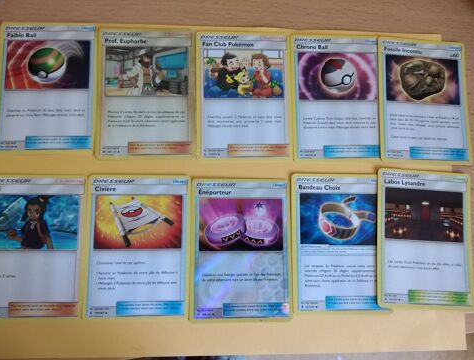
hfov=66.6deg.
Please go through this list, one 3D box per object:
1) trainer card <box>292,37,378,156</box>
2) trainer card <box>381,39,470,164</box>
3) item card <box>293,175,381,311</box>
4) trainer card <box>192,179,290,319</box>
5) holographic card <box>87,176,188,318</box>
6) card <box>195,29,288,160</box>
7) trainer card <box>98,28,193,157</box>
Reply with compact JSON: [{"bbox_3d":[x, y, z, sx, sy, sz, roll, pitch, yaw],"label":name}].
[{"bbox_3d":[0.069,-0.056,0.243,0.063,0.001,0.088,0,83,-4],"label":"trainer card"},{"bbox_3d":[0.128,-0.055,0.246,0.063,0.001,0.088,2,82,-3],"label":"trainer card"},{"bbox_3d":[0.067,0.039,0.230,0.063,0.001,0.088,0,83,-4],"label":"item card"},{"bbox_3d":[0.003,0.043,0.226,0.063,0.001,0.088,0,83,-4],"label":"trainer card"},{"bbox_3d":[-0.061,0.040,0.222,0.063,0.001,0.088,0,83,-4],"label":"holographic card"},{"bbox_3d":[0.004,-0.057,0.239,0.063,0.001,0.088,-1,83,-4],"label":"card"},{"bbox_3d":[-0.060,-0.057,0.235,0.063,0.001,0.088,-1,83,-4],"label":"trainer card"}]

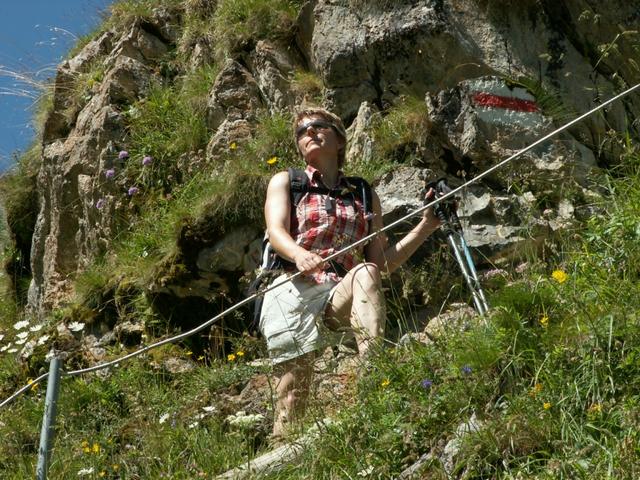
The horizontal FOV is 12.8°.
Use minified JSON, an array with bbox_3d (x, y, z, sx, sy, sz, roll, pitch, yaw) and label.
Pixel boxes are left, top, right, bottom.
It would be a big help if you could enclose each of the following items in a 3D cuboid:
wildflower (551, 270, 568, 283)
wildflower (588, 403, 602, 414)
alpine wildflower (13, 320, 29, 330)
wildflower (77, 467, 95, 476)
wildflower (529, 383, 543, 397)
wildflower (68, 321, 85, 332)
[{"bbox_3d":[0.858,0.131,10.200,0.056,0.042,0.045,0,-13,0],"label":"wildflower"},{"bbox_3d":[0.958,0.586,9.900,0.046,0.040,0.040,0,-13,0],"label":"wildflower"},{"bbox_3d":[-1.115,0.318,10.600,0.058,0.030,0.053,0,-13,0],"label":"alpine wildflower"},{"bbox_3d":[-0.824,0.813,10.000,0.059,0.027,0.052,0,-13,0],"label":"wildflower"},{"bbox_3d":[0.757,0.525,10.000,0.047,0.045,0.040,0,-13,0],"label":"wildflower"},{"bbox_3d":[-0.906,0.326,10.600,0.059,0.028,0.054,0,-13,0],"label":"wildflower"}]

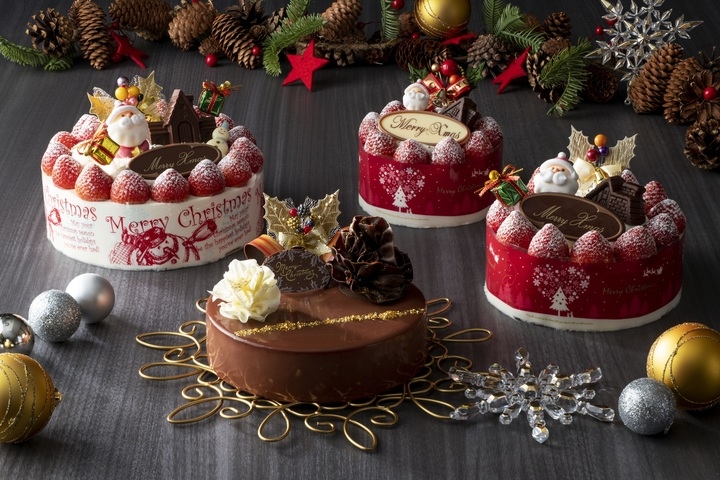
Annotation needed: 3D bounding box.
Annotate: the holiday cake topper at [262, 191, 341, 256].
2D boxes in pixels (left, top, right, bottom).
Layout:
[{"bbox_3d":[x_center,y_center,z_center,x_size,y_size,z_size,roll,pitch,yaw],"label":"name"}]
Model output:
[{"bbox_3d":[-0.043,-0.012,1.234,0.056,0.047,0.022,0,23,0],"label":"holiday cake topper"}]

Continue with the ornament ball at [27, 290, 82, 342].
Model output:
[{"bbox_3d":[-0.225,0.056,1.257,0.039,0.039,0.039,0,23,0],"label":"ornament ball"}]

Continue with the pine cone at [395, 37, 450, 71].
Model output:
[{"bbox_3d":[0.068,-0.208,1.891,0.060,0.038,0.040,0,23,0],"label":"pine cone"}]

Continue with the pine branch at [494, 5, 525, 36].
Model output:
[{"bbox_3d":[0.169,-0.248,1.919,0.036,0.038,0.036,0,23,0],"label":"pine branch"}]

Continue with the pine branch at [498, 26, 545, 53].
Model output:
[{"bbox_3d":[0.166,-0.206,1.745,0.045,0.016,0.031,-1,26,0],"label":"pine branch"}]

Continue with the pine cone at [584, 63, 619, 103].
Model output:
[{"bbox_3d":[0.255,-0.169,1.800,0.037,0.036,0.044,0,23,0],"label":"pine cone"}]

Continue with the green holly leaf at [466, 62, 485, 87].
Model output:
[{"bbox_3d":[0.097,-0.140,1.433,0.018,0.021,0.012,-1,26,0],"label":"green holly leaf"}]

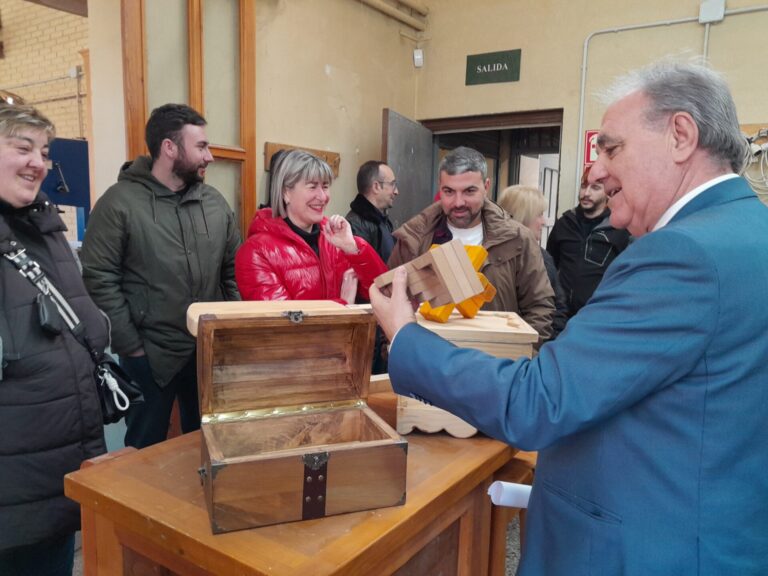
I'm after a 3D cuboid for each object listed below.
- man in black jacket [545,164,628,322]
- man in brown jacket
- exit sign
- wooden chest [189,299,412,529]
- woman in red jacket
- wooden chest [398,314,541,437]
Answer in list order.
[{"bbox_3d":[1.067,0.243,3.146,0.490,1.770,0.300,5,7,32],"label":"man in black jacket"},{"bbox_3d":[0.277,0.381,2.003,0.540,1.710,0.350,2,6,7],"label":"man in brown jacket"},{"bbox_3d":[0.687,-1.383,3.769,0.350,0.187,0.012,4,7,28],"label":"exit sign"},{"bbox_3d":[-0.173,0.223,1.185,0.352,0.343,0.305,-1,6,-21],"label":"wooden chest"},{"bbox_3d":[-0.266,0.401,1.975,0.480,1.660,0.360,-2,7,-25],"label":"woman in red jacket"},{"bbox_3d":[0.208,0.220,1.633,0.340,0.267,0.345,1,6,3],"label":"wooden chest"}]

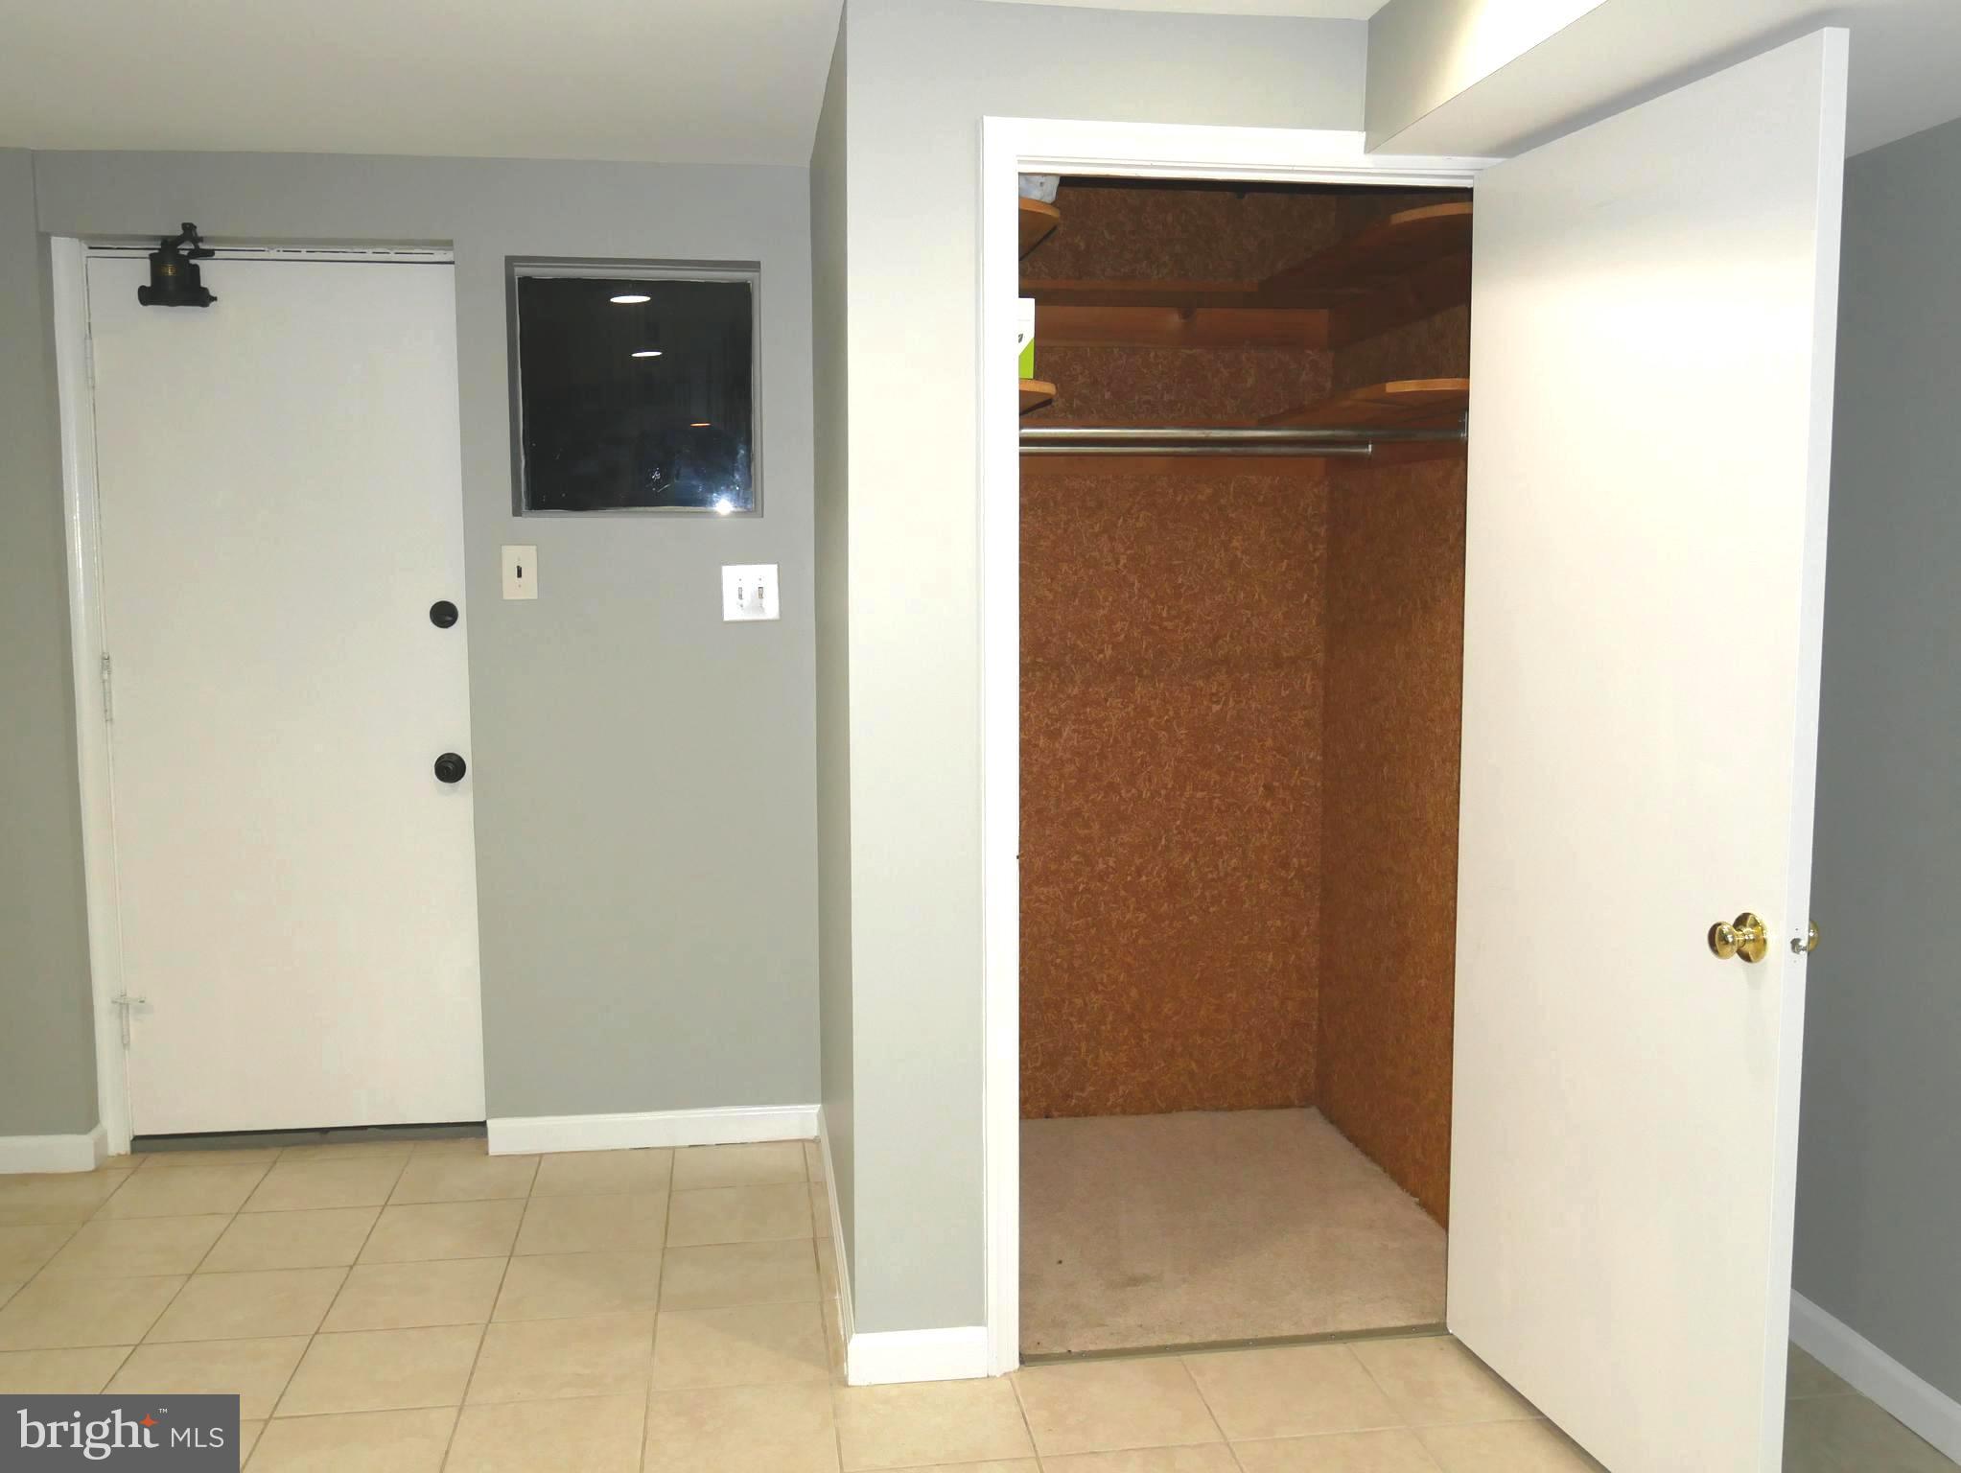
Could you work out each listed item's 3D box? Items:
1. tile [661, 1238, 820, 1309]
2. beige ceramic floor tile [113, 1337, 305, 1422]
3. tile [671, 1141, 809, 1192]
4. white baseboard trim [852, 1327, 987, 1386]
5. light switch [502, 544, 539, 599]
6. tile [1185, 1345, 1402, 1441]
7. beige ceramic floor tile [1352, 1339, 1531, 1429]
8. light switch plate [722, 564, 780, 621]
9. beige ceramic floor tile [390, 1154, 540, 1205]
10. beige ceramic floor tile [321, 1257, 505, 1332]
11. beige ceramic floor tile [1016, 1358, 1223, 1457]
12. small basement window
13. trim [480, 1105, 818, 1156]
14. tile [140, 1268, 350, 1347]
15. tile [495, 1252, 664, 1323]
[{"bbox_3d":[-0.468,1.055,3.328,0.300,0.010,0.300,-1,6,-8],"label":"tile"},{"bbox_3d":[-1.329,1.103,2.903,0.300,0.010,0.300,-1,6,-8],"label":"beige ceramic floor tile"},{"bbox_3d":[-0.557,0.996,3.943,0.303,0.010,0.299,-1,6,-8],"label":"tile"},{"bbox_3d":[-0.105,1.049,2.888,0.238,0.093,0.015,-1,6,-8],"label":"white baseboard trim"},{"bbox_3d":[-1.045,-0.371,3.862,0.073,0.117,0.012,-1,6,-8],"label":"light switch"},{"bbox_3d":[0.520,1.107,2.873,0.303,0.010,0.303,-1,6,-8],"label":"tile"},{"bbox_3d":[0.822,1.102,2.916,0.303,0.010,0.303,-1,6,-8],"label":"beige ceramic floor tile"},{"bbox_3d":[-0.532,-0.333,3.952,0.126,0.126,0.015,-1,6,-8],"label":"light switch plate"},{"bbox_3d":[-1.169,1.010,3.883,0.302,0.010,0.302,-1,6,-8],"label":"beige ceramic floor tile"},{"bbox_3d":[-1.083,1.077,3.279,0.302,0.010,0.302,-1,6,-8],"label":"beige ceramic floor tile"},{"bbox_3d":[0.218,1.113,2.831,0.303,0.010,0.303,-1,6,-8],"label":"beige ceramic floor tile"},{"bbox_3d":[-0.788,-0.796,3.922,0.560,0.575,0.120,-1,6,-8],"label":"small basement window"},{"bbox_3d":[-0.770,0.938,4.053,0.779,0.083,0.014,-1,6,-8],"label":"trim"},{"bbox_3d":[-1.376,1.076,3.208,0.303,0.010,0.295,-1,6,-8],"label":"tile"},{"bbox_3d":[-0.779,1.072,3.322,0.302,0.010,0.302,-1,6,-8],"label":"tile"}]

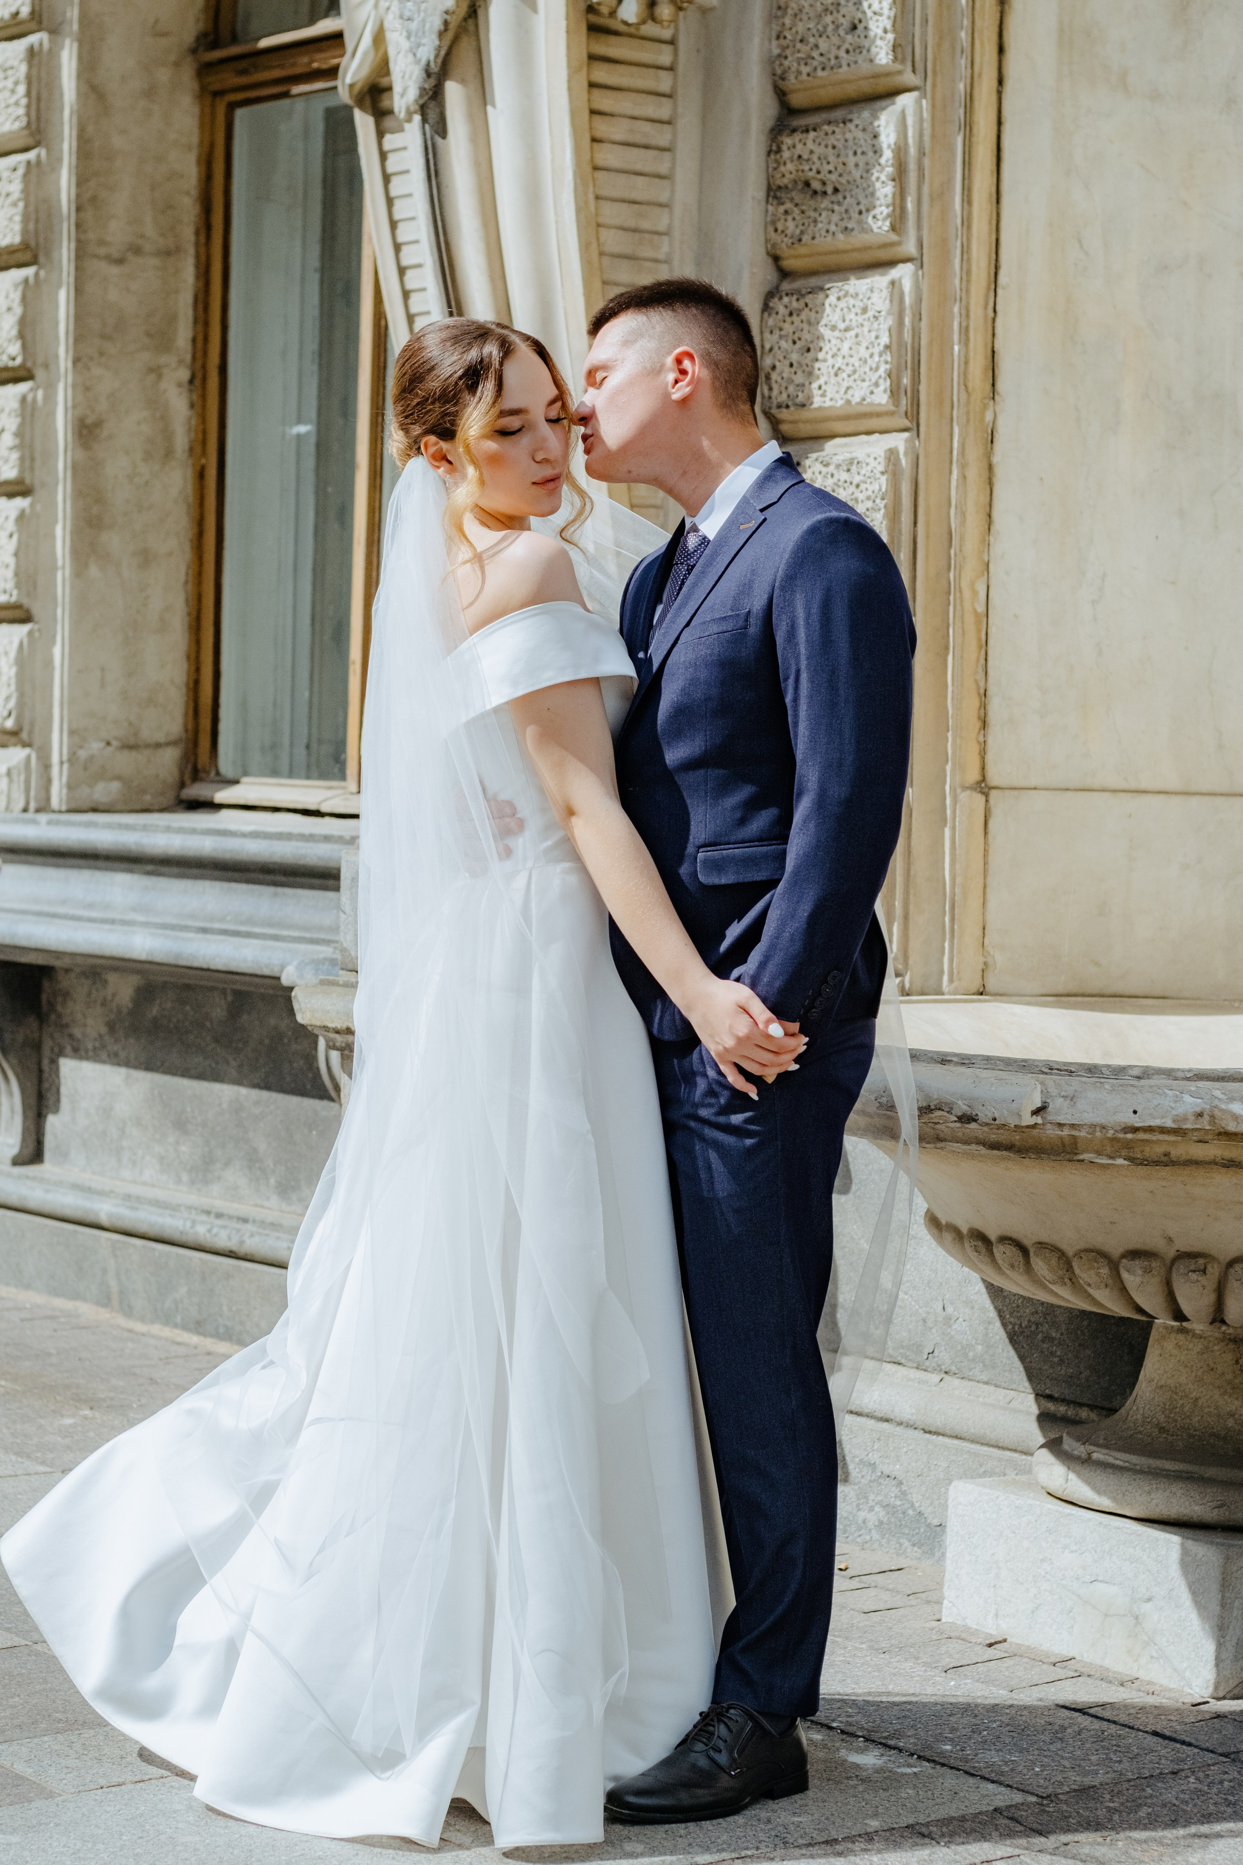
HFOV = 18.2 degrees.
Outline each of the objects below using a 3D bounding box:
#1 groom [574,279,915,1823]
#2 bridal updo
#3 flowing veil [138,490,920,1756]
[{"bbox_3d":[0.126,0.136,4.550,0.420,1.780,0.520,0,3,-32],"label":"groom"},{"bbox_3d":[-0.153,-0.574,4.470,0.200,0.265,0.240,-1,4,-37],"label":"bridal updo"},{"bbox_3d":[-0.070,0.217,4.530,0.920,1.480,0.620,0,3,-30],"label":"flowing veil"}]

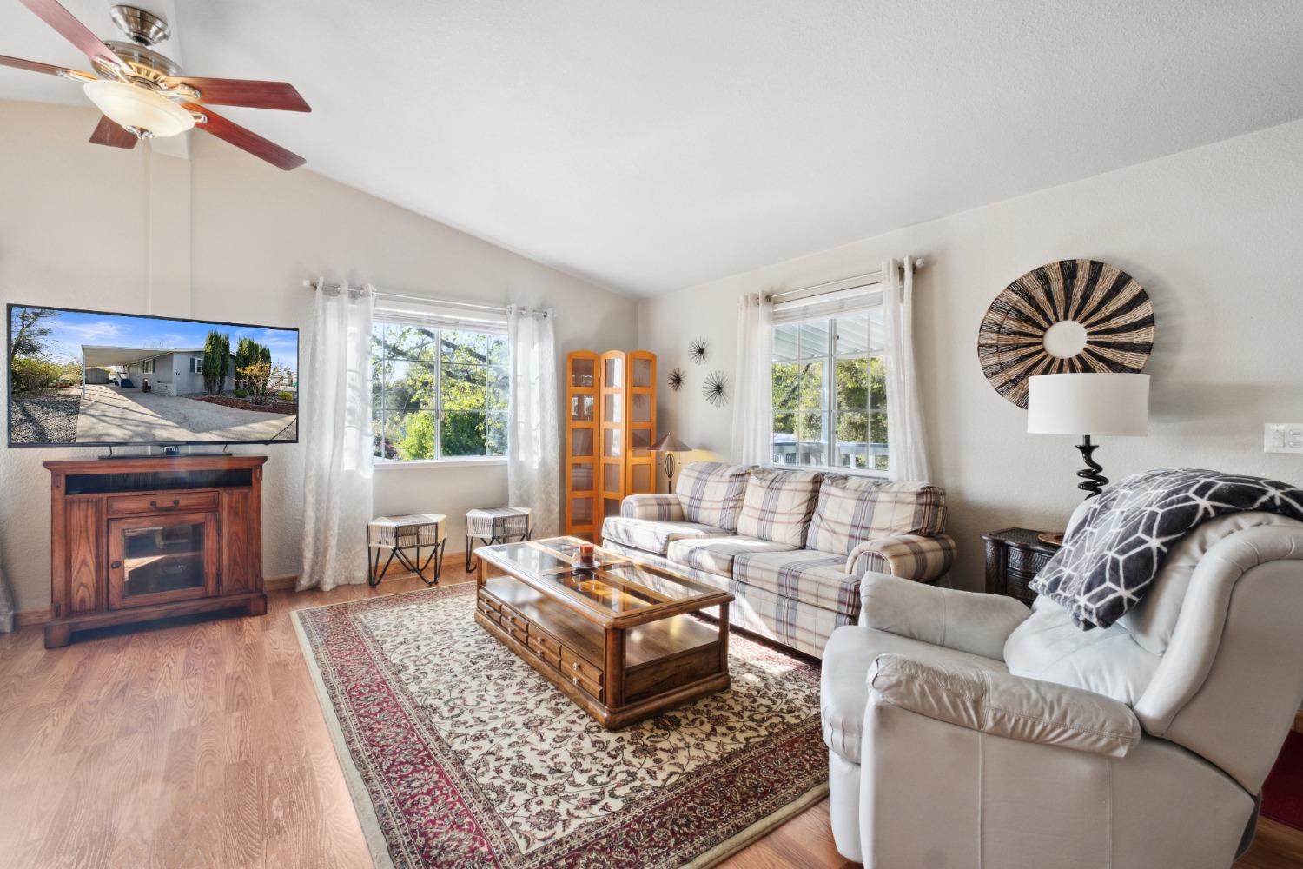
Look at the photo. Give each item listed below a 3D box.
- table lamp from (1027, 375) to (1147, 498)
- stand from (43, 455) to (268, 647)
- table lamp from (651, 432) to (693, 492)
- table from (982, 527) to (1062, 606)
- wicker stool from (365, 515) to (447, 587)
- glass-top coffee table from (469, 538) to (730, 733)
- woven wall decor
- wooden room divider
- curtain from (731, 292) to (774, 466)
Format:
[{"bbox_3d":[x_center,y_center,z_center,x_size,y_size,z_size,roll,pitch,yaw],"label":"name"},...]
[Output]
[{"bbox_3d":[1.998,0.116,2.500,0.440,0.760,0.440,0,1,37],"label":"table lamp"},{"bbox_3d":[-2.756,0.600,3.131,0.905,0.920,0.470,0,0,-33],"label":"stand"},{"bbox_3d":[0.172,0.273,4.600,0.360,0.570,0.360,0,0,0],"label":"table lamp"},{"bbox_3d":[1.923,0.786,2.492,0.420,0.585,0.580,0,1,-37],"label":"table"},{"bbox_3d":[-1.765,0.840,3.955,0.550,0.435,0.480,0,1,-38],"label":"wicker stool"},{"bbox_3d":[-0.334,0.874,2.725,0.630,0.392,1.450,0,1,-37],"label":"glass-top coffee table"},{"bbox_3d":[2.008,-0.472,2.660,0.090,0.745,0.740,0,0,-36],"label":"woven wall decor"},{"bbox_3d":[-0.370,0.139,5.000,0.860,1.830,0.220,0,0,8],"label":"wooden room divider"},{"bbox_3d":[0.769,0.004,4.120,0.120,2.120,0.420,0,1,-38],"label":"curtain"}]

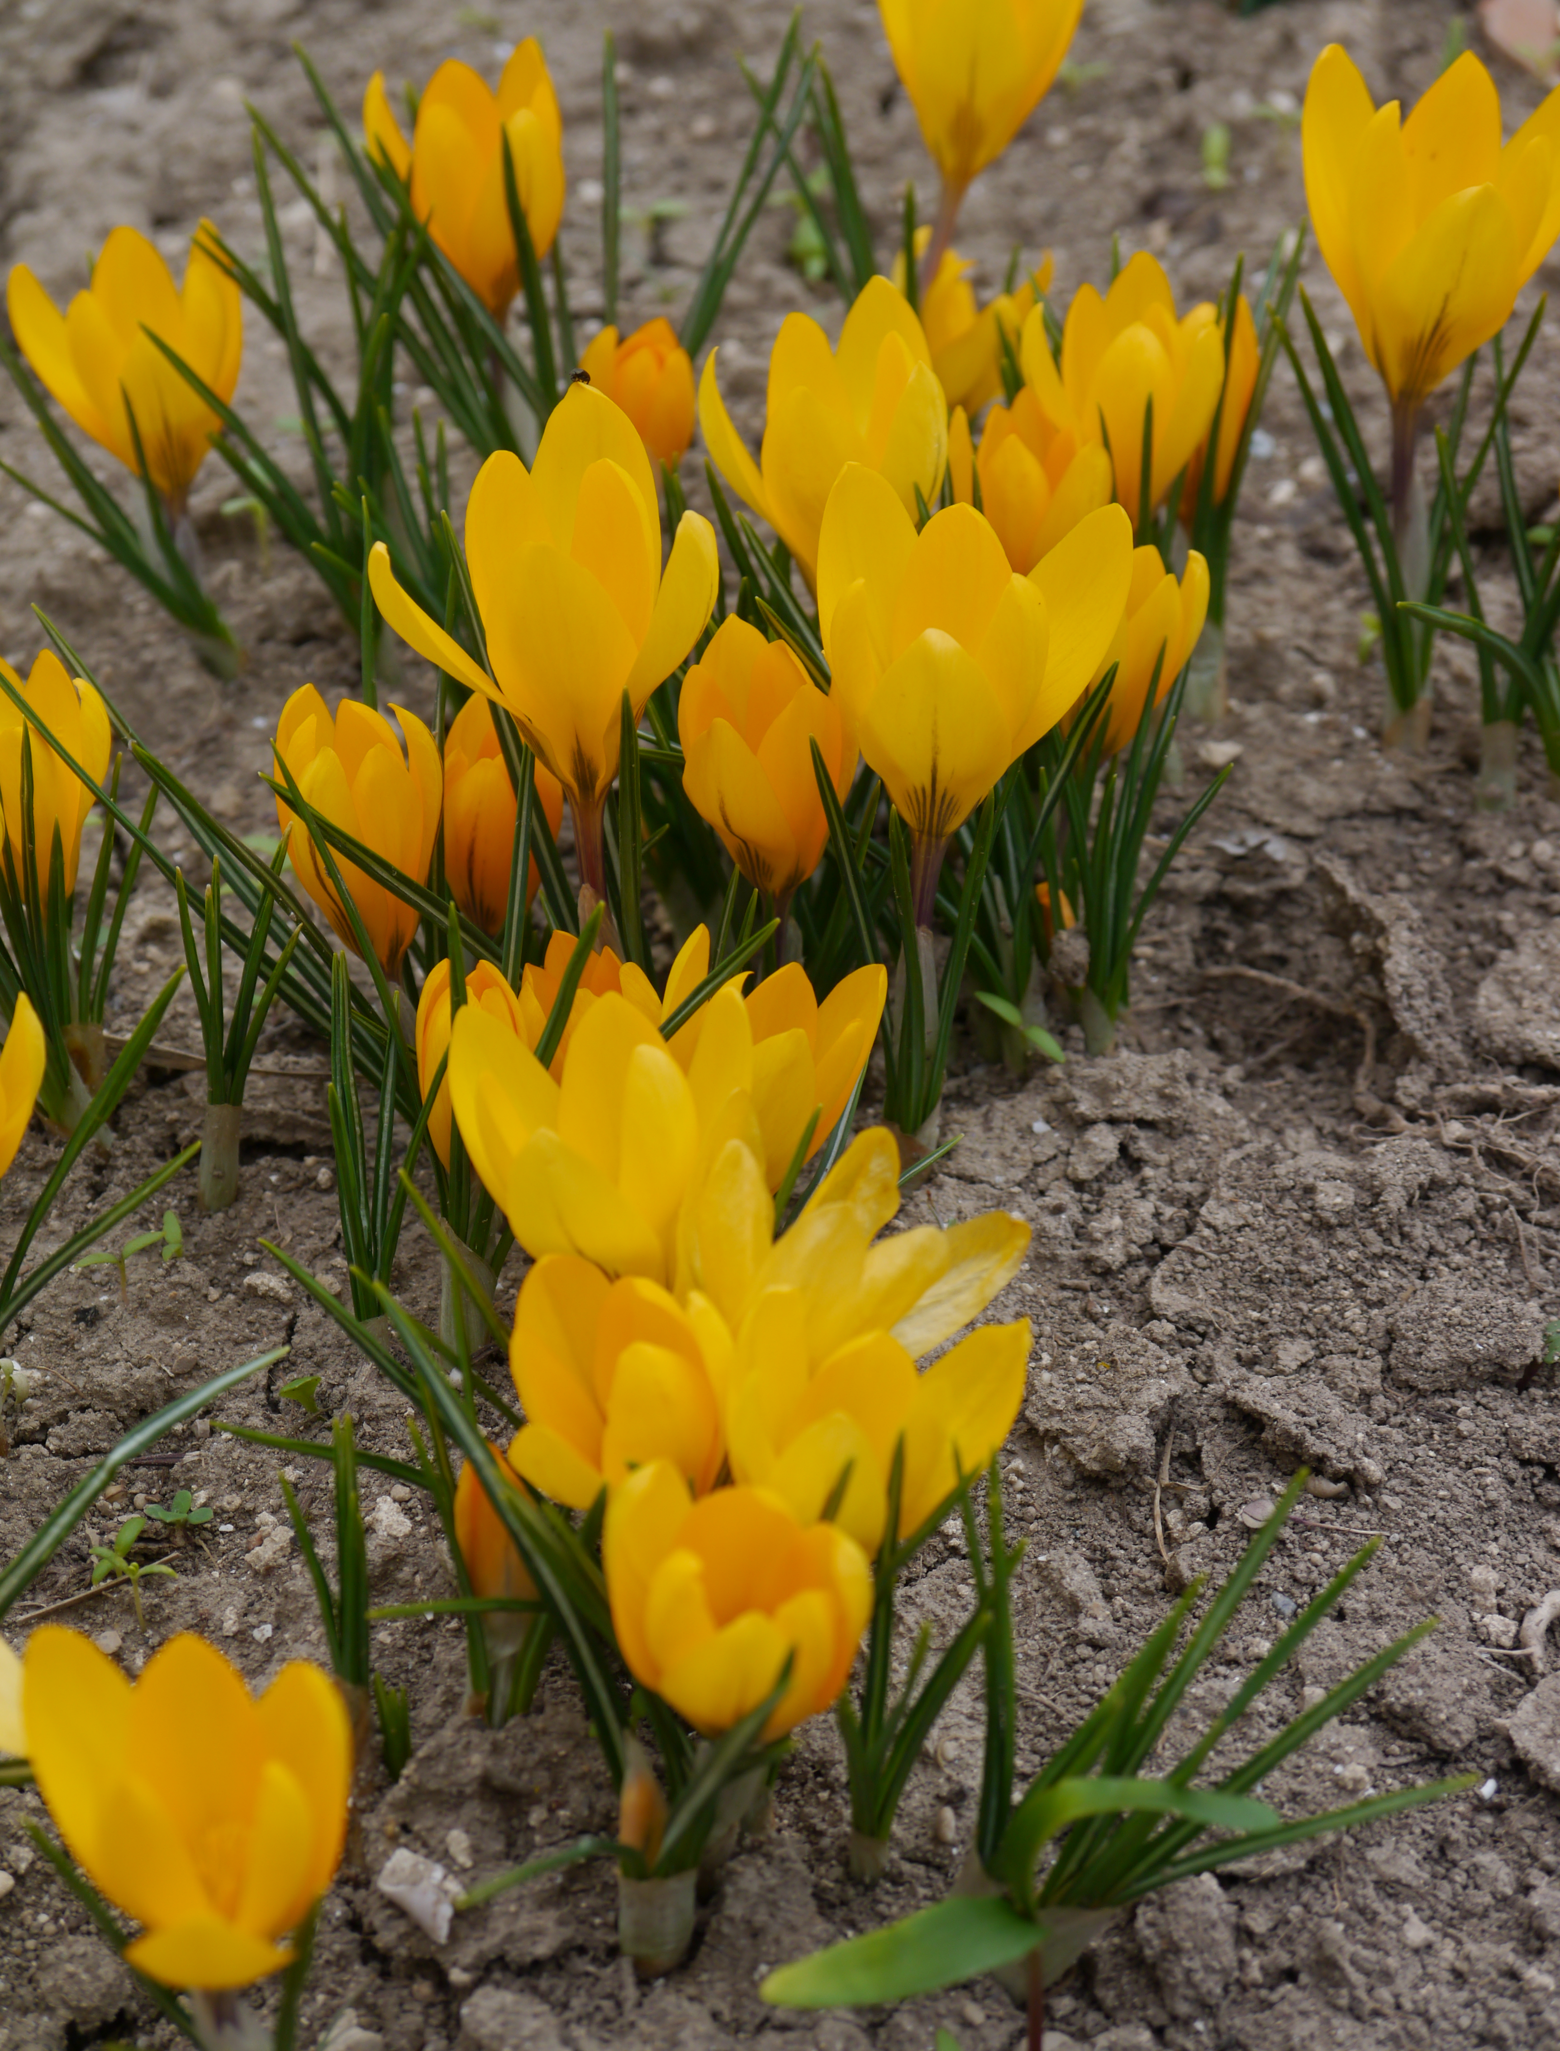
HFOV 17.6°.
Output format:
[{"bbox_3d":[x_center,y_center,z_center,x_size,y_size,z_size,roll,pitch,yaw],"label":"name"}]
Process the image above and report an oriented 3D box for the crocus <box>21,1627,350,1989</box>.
[{"bbox_3d":[-0.049,0.068,0.411,0.027,0.031,0.027,-11,35,-8],"label":"crocus"}]

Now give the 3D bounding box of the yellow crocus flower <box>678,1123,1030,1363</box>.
[{"bbox_3d":[0.007,0.028,0.469,0.031,0.027,0.031,16,34,2],"label":"yellow crocus flower"}]

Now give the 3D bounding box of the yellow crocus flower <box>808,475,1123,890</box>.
[{"bbox_3d":[0.018,-0.035,0.550,0.034,0.043,0.032,5,33,-3],"label":"yellow crocus flower"}]

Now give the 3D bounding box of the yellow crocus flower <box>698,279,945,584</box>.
[{"bbox_3d":[0.004,-0.067,0.605,0.029,0.037,0.028,3,33,-2],"label":"yellow crocus flower"}]

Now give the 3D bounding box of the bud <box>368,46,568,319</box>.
[{"bbox_3d":[-0.040,-0.104,0.636,0.026,0.034,0.026,-9,35,-2],"label":"bud"}]

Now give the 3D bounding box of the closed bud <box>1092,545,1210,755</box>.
[{"bbox_3d":[0.038,-0.037,0.534,0.014,0.025,0.014,20,34,2],"label":"closed bud"}]

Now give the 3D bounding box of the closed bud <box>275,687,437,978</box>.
[{"bbox_3d":[-0.046,-0.020,0.562,0.018,0.036,0.018,-7,33,4],"label":"closed bud"}]

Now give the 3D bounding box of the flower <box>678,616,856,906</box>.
[{"bbox_3d":[-0.001,-0.029,0.570,0.020,0.034,0.020,-5,33,3],"label":"flower"}]

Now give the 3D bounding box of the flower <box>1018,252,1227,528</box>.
[{"bbox_3d":[0.040,-0.071,0.581,0.024,0.031,0.024,1,35,4],"label":"flower"}]

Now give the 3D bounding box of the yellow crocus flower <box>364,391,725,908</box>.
[{"bbox_3d":[-0.025,-0.036,0.527,0.036,0.055,0.036,-5,35,-2],"label":"yellow crocus flower"}]

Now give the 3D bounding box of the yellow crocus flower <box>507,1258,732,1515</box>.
[{"bbox_3d":[-0.014,0.035,0.446,0.020,0.025,0.020,-5,35,-2],"label":"yellow crocus flower"}]

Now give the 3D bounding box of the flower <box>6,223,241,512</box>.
[{"bbox_3d":[-0.079,-0.076,0.603,0.027,0.034,0.027,-18,34,-5],"label":"flower"}]

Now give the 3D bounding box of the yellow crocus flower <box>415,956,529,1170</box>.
[{"bbox_3d":[-0.032,0.006,0.531,0.012,0.027,0.012,-2,33,1],"label":"yellow crocus flower"}]

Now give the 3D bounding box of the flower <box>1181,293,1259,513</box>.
[{"bbox_3d":[0.052,-0.078,0.640,0.015,0.029,0.015,4,33,-3],"label":"flower"}]

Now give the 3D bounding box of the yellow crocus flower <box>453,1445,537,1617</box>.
[{"bbox_3d":[-0.027,0.050,0.486,0.008,0.020,0.008,-3,33,2],"label":"yellow crocus flower"}]

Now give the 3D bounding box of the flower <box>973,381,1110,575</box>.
[{"bbox_3d":[0.031,-0.064,0.610,0.018,0.025,0.018,0,33,0],"label":"flower"}]

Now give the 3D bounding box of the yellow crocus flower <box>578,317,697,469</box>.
[{"bbox_3d":[-0.018,-0.080,0.655,0.015,0.024,0.015,0,33,0],"label":"yellow crocus flower"}]

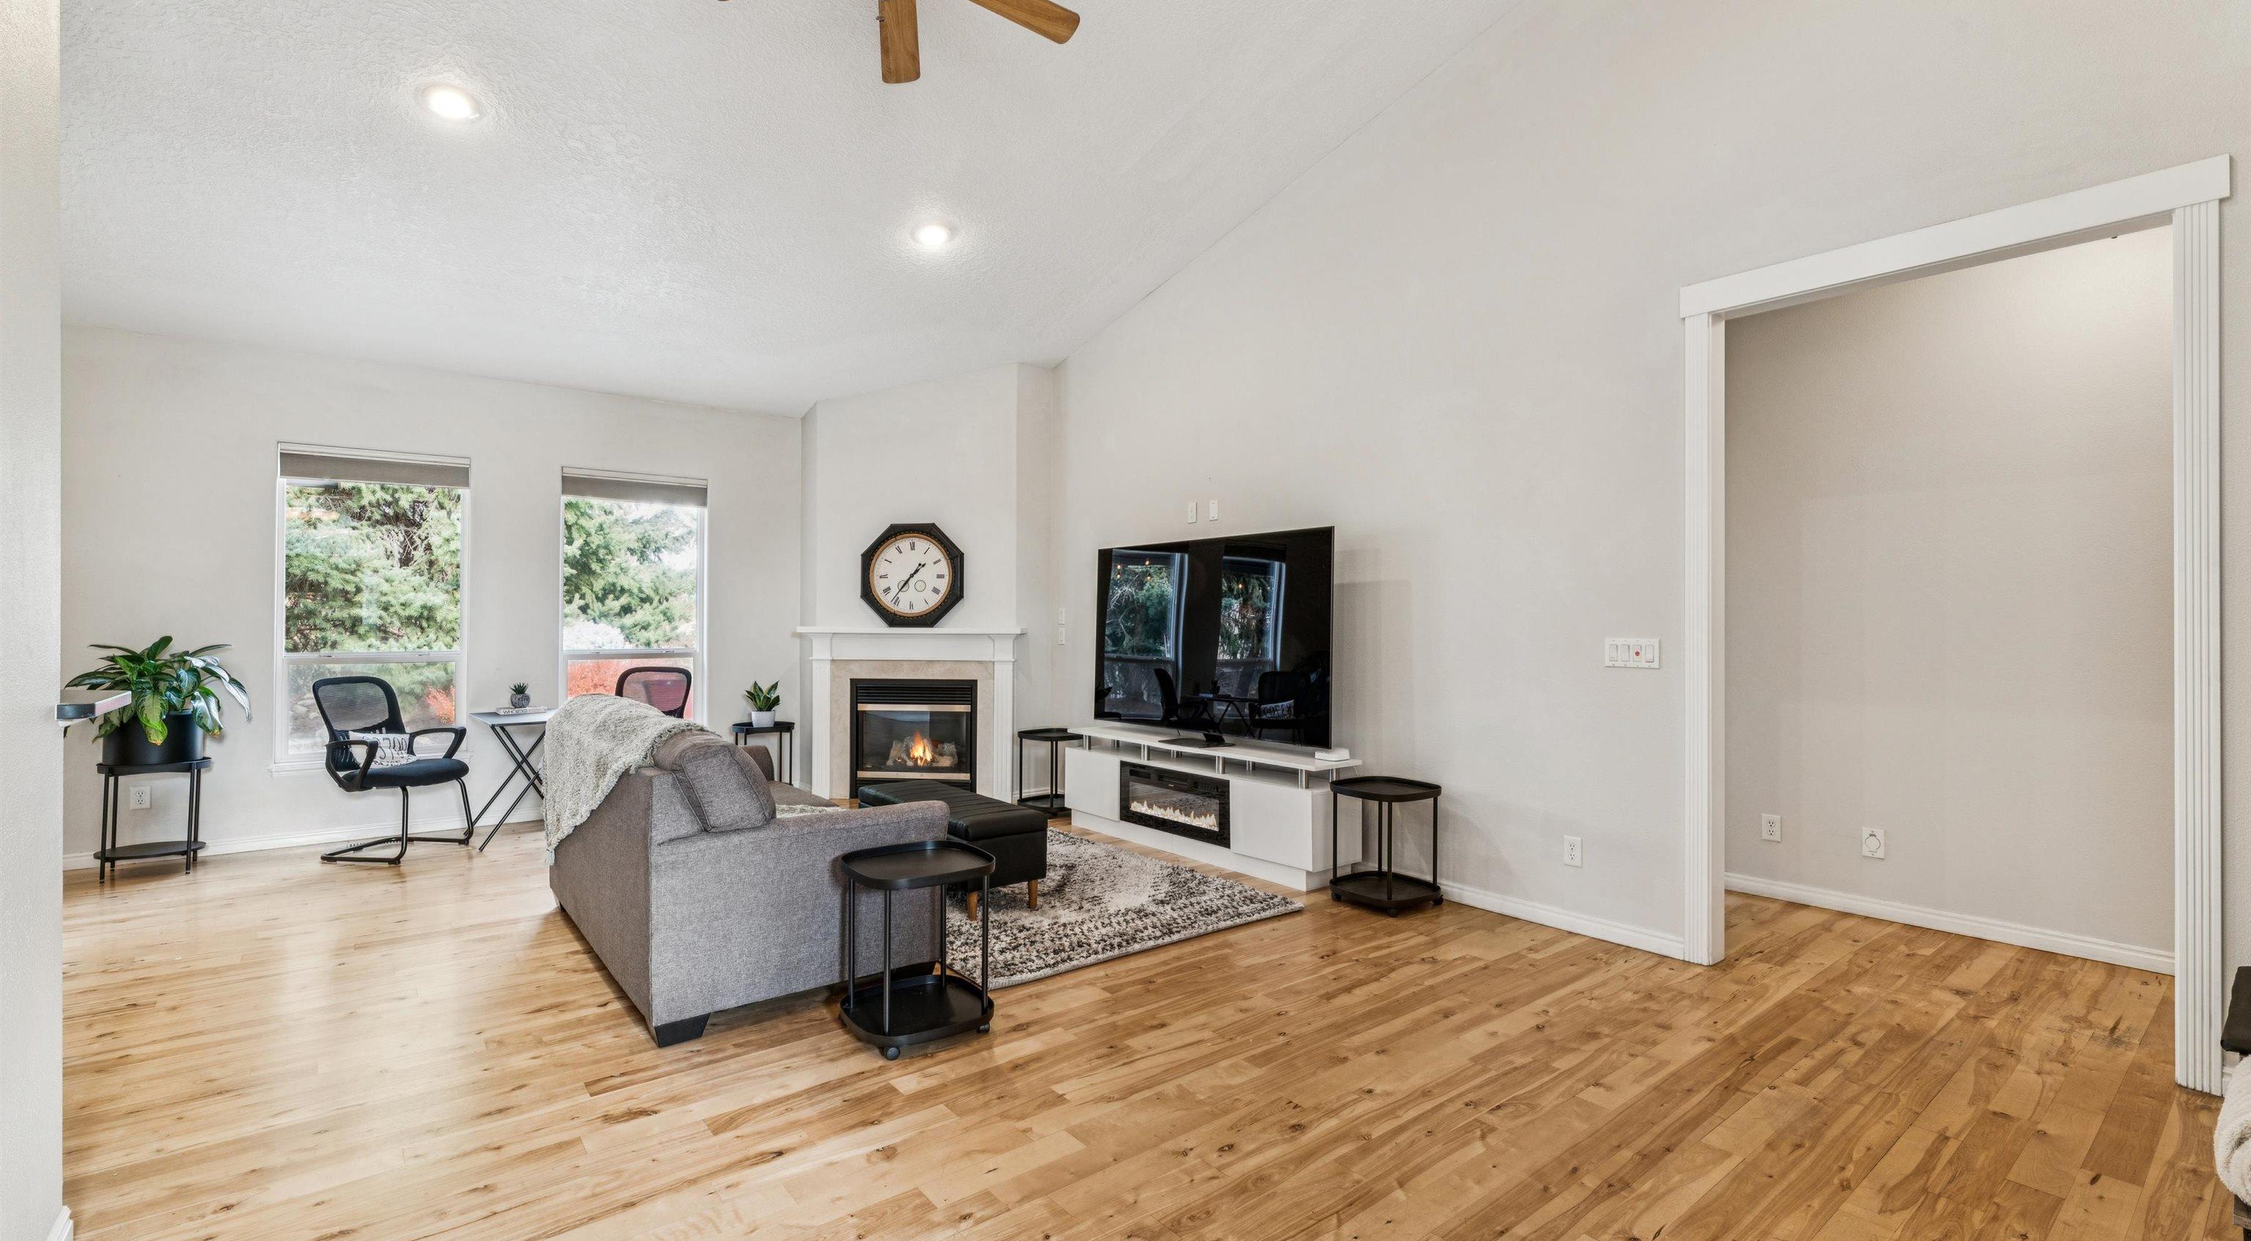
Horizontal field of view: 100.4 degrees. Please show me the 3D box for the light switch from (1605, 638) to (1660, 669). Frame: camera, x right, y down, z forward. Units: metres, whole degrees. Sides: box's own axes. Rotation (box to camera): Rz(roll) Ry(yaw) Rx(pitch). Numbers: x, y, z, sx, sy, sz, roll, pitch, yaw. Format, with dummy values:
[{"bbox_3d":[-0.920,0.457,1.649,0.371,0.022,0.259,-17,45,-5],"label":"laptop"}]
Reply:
[{"bbox_3d":[1.982,0.129,3.669,0.012,0.115,0.203,0,0,-41],"label":"light switch"}]

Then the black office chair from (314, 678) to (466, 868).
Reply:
[{"bbox_3d":[-4.043,0.796,5.171,0.580,0.966,0.590,0,0,7],"label":"black office chair"}]

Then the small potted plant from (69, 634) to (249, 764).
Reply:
[{"bbox_3d":[-4.890,0.418,4.763,0.630,0.640,0.560,0,0,-38],"label":"small potted plant"}]

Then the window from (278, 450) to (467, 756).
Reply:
[{"bbox_3d":[-4.436,-0.099,5.557,0.876,1.790,0.100,0,0,-38],"label":"window"}]

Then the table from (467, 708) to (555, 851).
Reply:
[{"bbox_3d":[-3.495,0.920,5.489,0.460,0.710,0.520,0,0,-41],"label":"table"}]

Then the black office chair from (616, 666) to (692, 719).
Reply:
[{"bbox_3d":[-3.104,0.799,5.968,0.590,0.966,0.580,0,0,2],"label":"black office chair"}]

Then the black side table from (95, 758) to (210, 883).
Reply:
[{"bbox_3d":[-4.910,0.991,4.731,0.410,0.565,0.410,0,0,-36],"label":"black side table"}]

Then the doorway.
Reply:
[{"bbox_3d":[2.567,0.018,3.051,0.160,2.530,1.330,0,0,-41],"label":"doorway"}]

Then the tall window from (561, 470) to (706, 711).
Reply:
[{"bbox_3d":[-3.265,-0.101,6.269,0.870,1.755,0.110,0,0,-36],"label":"tall window"}]

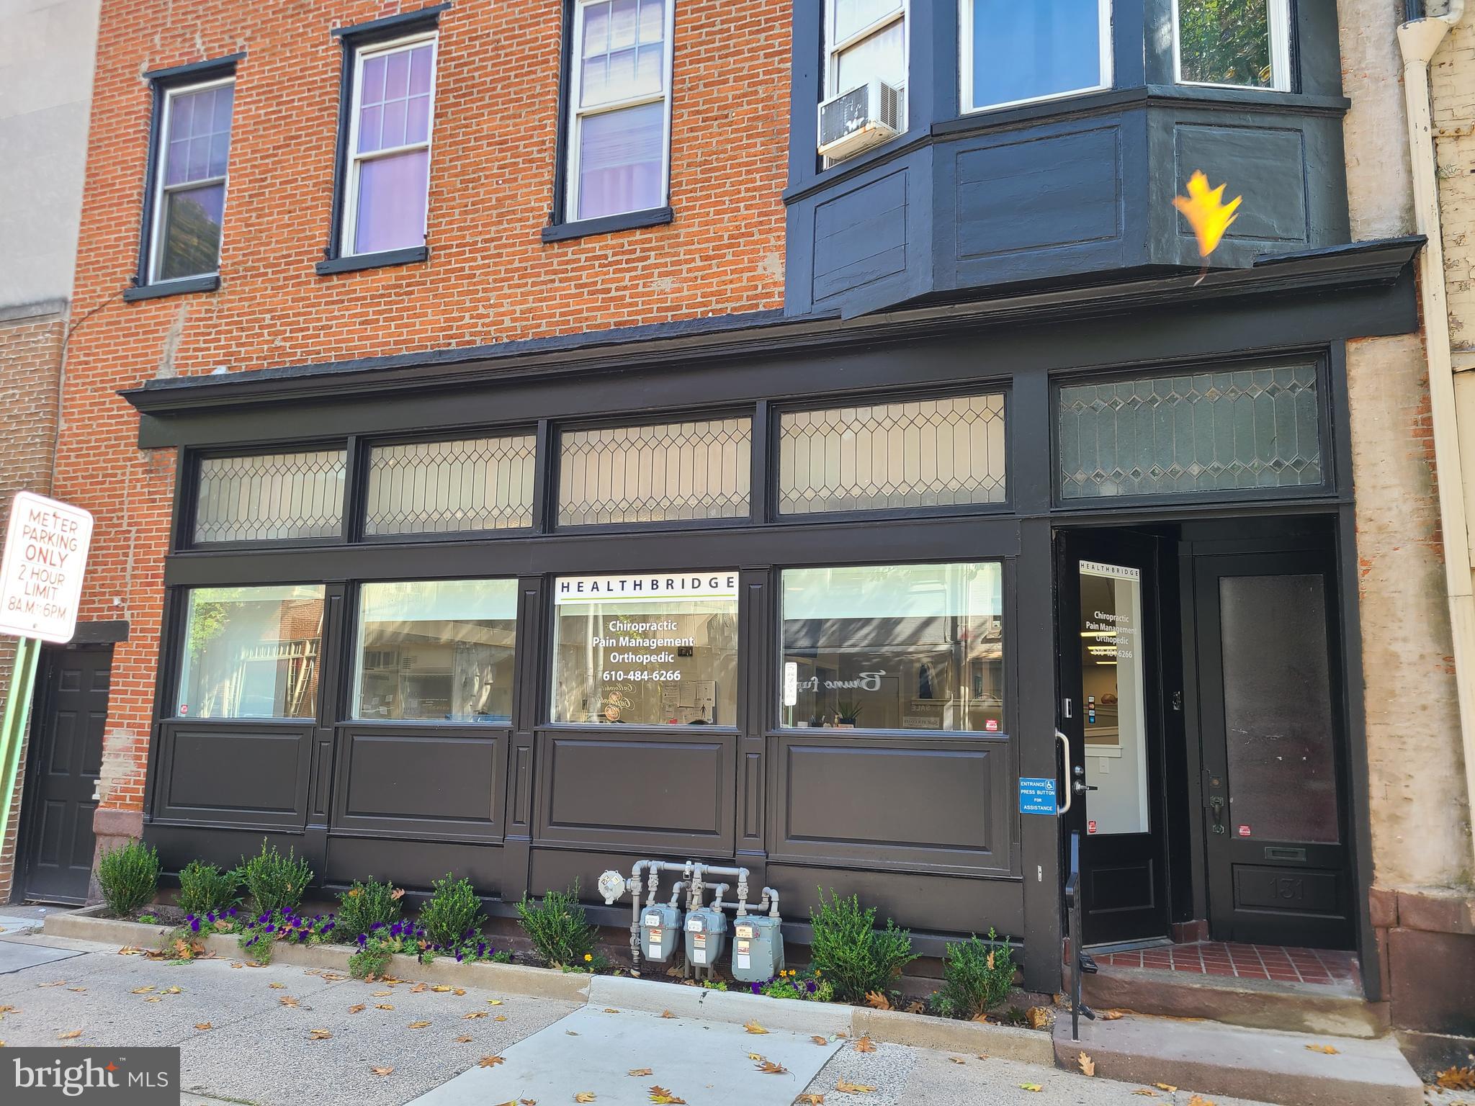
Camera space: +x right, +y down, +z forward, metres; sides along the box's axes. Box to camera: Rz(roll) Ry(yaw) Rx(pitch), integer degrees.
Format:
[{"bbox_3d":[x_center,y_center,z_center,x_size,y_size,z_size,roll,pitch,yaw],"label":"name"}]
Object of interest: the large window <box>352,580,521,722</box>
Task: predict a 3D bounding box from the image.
[{"bbox_3d":[-2.175,0.704,7.942,1.343,1.000,0.100,-2,-8,20],"label":"large window"}]

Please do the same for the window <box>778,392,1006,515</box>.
[{"bbox_3d":[0.948,-0.606,6.953,1.436,0.668,0.100,-2,-8,20],"label":"window"}]

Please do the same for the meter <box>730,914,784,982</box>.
[{"bbox_3d":[0.129,2.339,6.575,0.265,0.365,0.210,-2,-9,20],"label":"meter"}]

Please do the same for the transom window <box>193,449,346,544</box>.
[{"bbox_3d":[-3.725,-0.448,8.818,1.505,0.706,0.080,-2,-9,20],"label":"transom window"}]

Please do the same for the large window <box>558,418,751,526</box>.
[{"bbox_3d":[-0.574,-0.538,7.502,1.410,0.658,0.100,-2,-8,20],"label":"large window"}]

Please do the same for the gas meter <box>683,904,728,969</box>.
[{"bbox_3d":[-0.193,2.303,6.660,0.213,0.331,0.180,-2,-8,20],"label":"gas meter"}]

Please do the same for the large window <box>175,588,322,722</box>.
[{"bbox_3d":[-3.732,0.764,8.505,1.321,1.005,0.100,-2,-8,20],"label":"large window"}]

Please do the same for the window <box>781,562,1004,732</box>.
[{"bbox_3d":[0.941,0.582,6.890,1.400,1.030,0.080,-2,-9,20],"label":"window"}]

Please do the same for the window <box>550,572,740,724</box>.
[{"bbox_3d":[-0.640,0.646,7.479,1.384,1.020,0.080,-2,-9,20],"label":"window"}]

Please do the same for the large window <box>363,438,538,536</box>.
[{"bbox_3d":[-2.100,-0.485,8.054,1.431,0.669,0.100,-2,-8,20],"label":"large window"}]

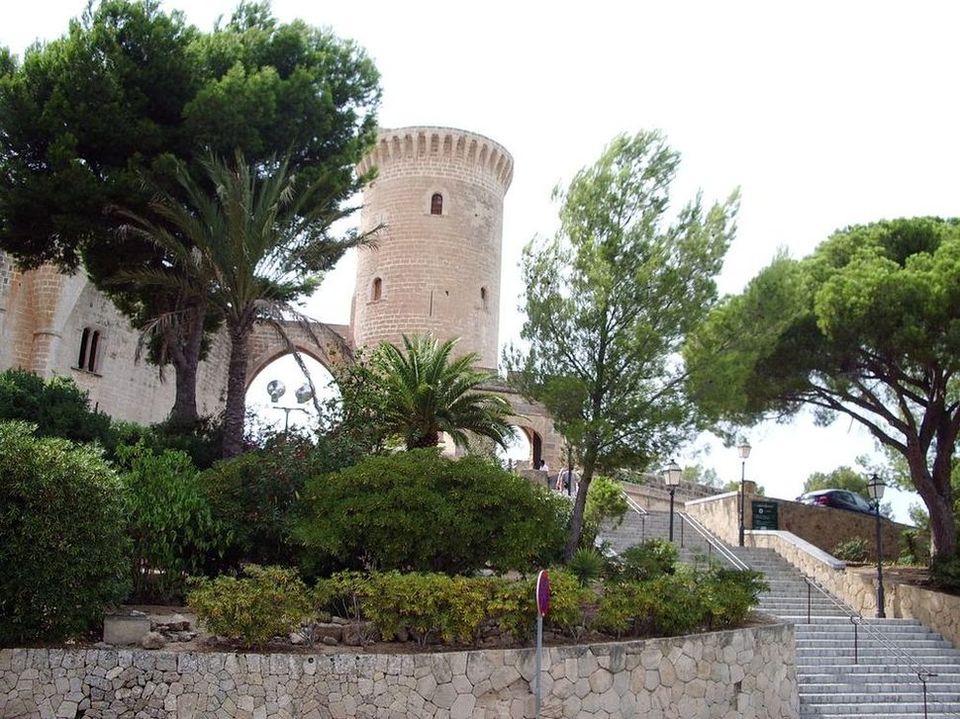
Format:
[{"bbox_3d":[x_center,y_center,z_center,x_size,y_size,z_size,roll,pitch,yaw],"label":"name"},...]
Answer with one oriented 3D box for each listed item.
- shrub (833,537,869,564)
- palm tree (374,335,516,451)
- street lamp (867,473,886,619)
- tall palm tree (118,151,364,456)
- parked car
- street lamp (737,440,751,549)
[{"bbox_3d":[11.857,6.101,31.077,1.150,0.850,1.000,5,-11,-12],"label":"shrub"},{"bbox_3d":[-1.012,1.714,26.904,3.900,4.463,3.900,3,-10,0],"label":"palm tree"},{"bbox_3d":[9.872,4.581,24.019,0.430,3.529,0.430,5,-11,-10],"label":"street lamp"},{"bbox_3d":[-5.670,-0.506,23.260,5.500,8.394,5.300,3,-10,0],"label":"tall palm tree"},{"bbox_3d":[15.444,6.296,41.851,4.100,1.420,1.720,12,-13,-24],"label":"parked car"},{"bbox_3d":[8.706,4.388,32.017,0.430,3.505,0.430,5,-11,-10],"label":"street lamp"}]

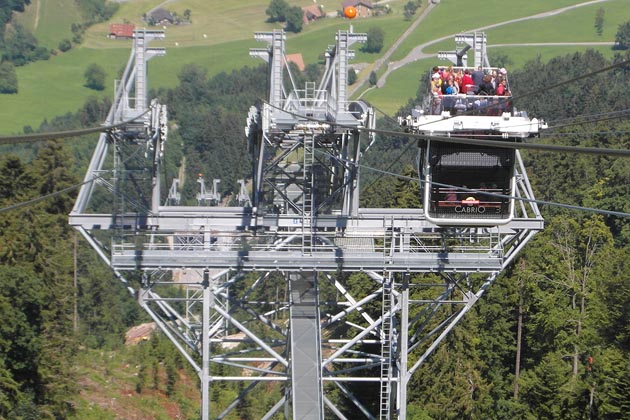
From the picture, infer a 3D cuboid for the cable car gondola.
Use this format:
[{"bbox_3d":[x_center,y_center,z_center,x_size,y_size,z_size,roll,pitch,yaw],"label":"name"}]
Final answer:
[{"bbox_3d":[5.661,-2.214,75.000,4.900,4.700,4.000,0,20,-3],"label":"cable car gondola"}]

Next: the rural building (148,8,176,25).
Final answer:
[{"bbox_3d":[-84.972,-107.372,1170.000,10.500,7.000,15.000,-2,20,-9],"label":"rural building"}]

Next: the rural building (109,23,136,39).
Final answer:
[{"bbox_3d":[-99.267,-92.169,1080.000,13.200,6.800,11.500,1,20,-2],"label":"rural building"}]

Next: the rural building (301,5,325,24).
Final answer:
[{"bbox_3d":[-2.134,-104.010,1120.000,10.500,7.200,11.500,10,22,22],"label":"rural building"}]

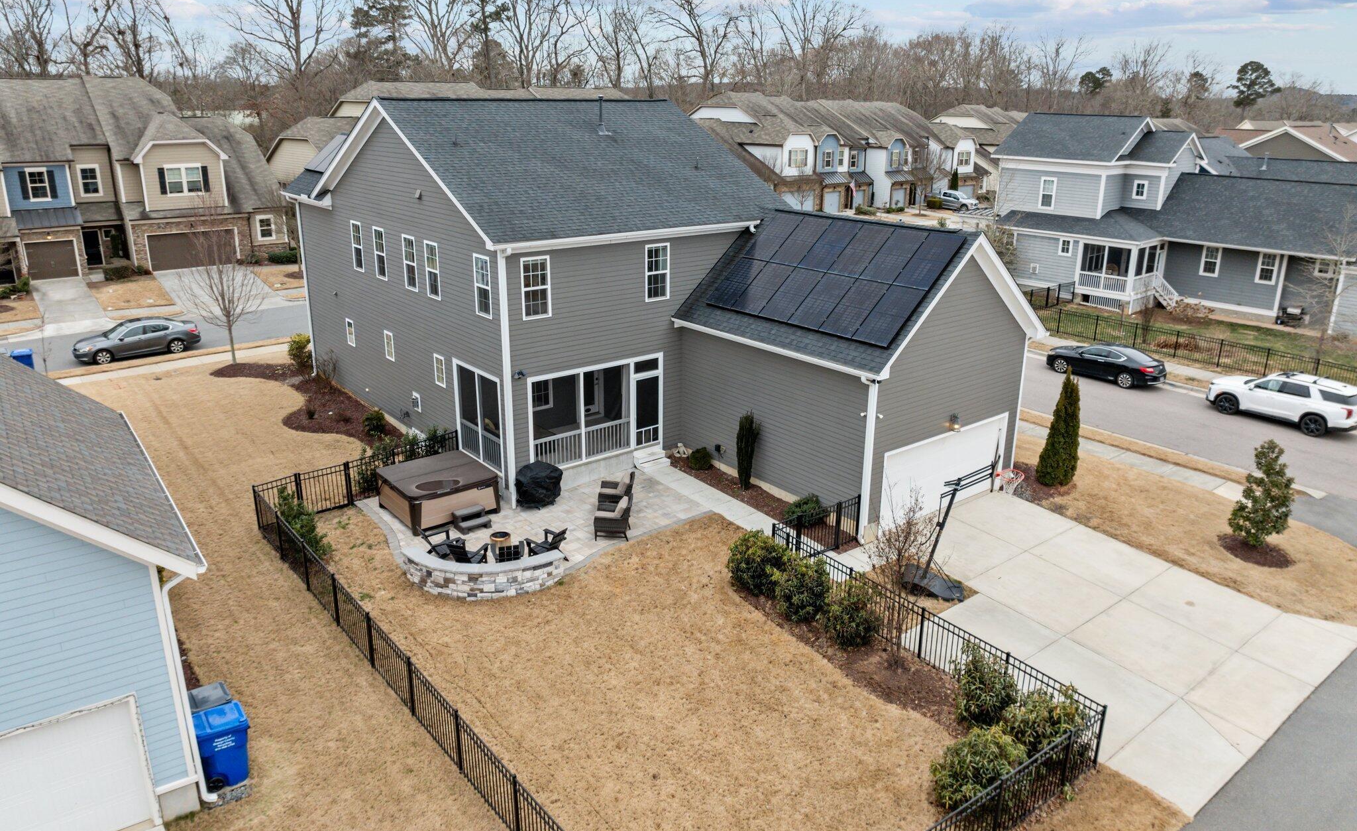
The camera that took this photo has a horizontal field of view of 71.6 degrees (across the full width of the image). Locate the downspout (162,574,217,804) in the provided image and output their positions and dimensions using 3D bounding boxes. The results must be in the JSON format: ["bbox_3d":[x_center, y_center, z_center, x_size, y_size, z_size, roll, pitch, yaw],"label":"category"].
[{"bbox_3d":[-7.291,4.143,14.198,0.420,3.900,0.100,-14,23,-36],"label":"downspout"}]

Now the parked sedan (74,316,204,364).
[{"bbox_3d":[-23.269,-3.376,40.341,4.880,1.460,1.830,-15,24,-39],"label":"parked sedan"}]

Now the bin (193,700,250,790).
[{"bbox_3d":[-7.395,5.327,15.175,0.820,1.080,0.710,-14,23,-36],"label":"bin"}]

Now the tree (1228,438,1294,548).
[{"bbox_3d":[14.430,1.901,22.926,1.450,2.850,1.450,-14,23,-36],"label":"tree"}]

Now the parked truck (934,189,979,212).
[{"bbox_3d":[29.615,-23.065,100.523,2.030,1.960,5.890,-13,23,-35],"label":"parked truck"}]

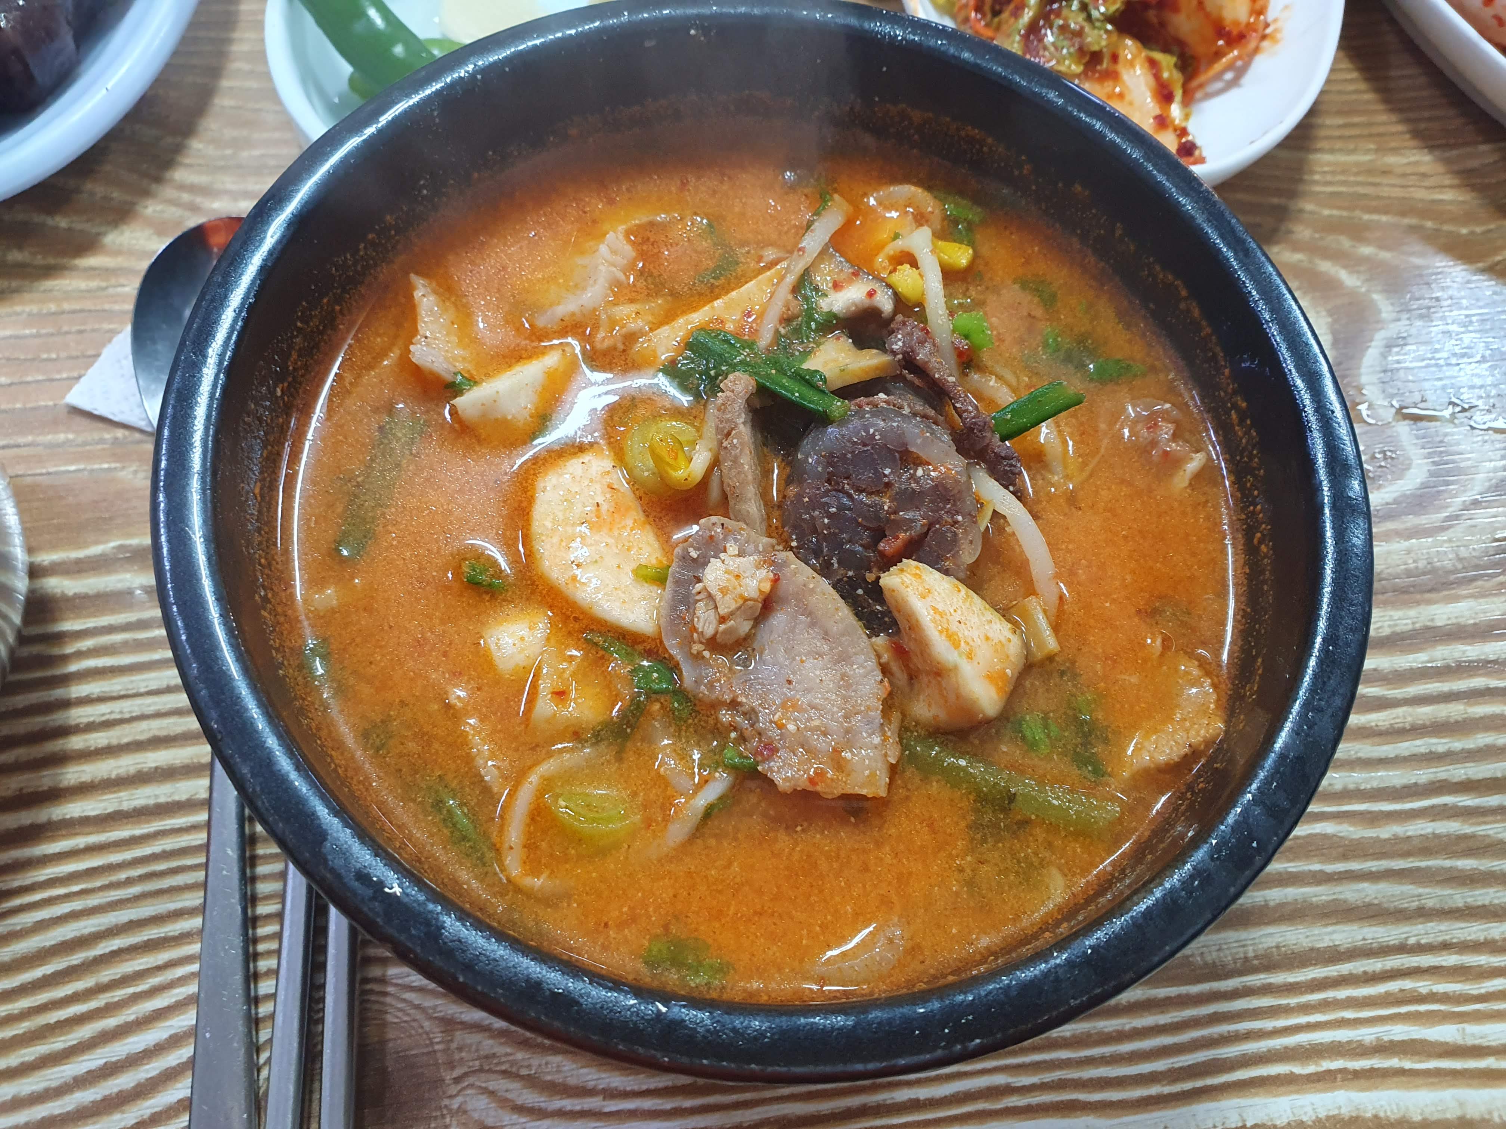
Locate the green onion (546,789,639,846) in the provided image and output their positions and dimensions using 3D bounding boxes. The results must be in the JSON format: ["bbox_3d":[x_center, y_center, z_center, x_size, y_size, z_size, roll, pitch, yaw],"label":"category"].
[{"bbox_3d":[-0.024,0.038,0.169,0.013,0.006,0.009,2,65,-2],"label":"green onion"}]

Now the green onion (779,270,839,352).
[{"bbox_3d":[0.010,-0.045,0.203,0.008,0.005,0.017,13,65,3],"label":"green onion"}]

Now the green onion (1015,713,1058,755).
[{"bbox_3d":[0.044,0.025,0.172,0.005,0.004,0.006,-22,70,-13],"label":"green onion"}]

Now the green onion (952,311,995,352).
[{"bbox_3d":[0.039,-0.041,0.198,0.007,0.005,0.005,29,68,8],"label":"green onion"}]

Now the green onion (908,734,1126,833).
[{"bbox_3d":[0.038,0.033,0.168,0.033,0.005,0.006,18,67,3],"label":"green onion"}]

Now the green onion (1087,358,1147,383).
[{"bbox_3d":[0.066,-0.035,0.206,0.010,0.004,0.004,-4,66,-5],"label":"green onion"}]

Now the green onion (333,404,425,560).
[{"bbox_3d":[-0.060,-0.013,0.181,0.006,0.005,0.026,10,66,0],"label":"green onion"}]

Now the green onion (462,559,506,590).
[{"bbox_3d":[-0.044,0.002,0.183,0.007,0.003,0.004,24,66,8],"label":"green onion"}]

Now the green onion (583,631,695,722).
[{"bbox_3d":[-0.018,0.017,0.177,0.020,0.004,0.007,34,68,12],"label":"green onion"}]

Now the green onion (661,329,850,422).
[{"bbox_3d":[0.001,-0.030,0.187,0.029,0.009,0.011,24,67,6],"label":"green onion"}]

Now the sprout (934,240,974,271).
[{"bbox_3d":[0.038,-0.058,0.214,0.008,0.005,0.005,8,65,1],"label":"sprout"}]

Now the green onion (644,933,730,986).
[{"bbox_3d":[-0.009,0.054,0.156,0.012,0.005,0.005,16,67,3],"label":"green onion"}]

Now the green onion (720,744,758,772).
[{"bbox_3d":[-0.002,0.029,0.165,0.005,0.004,0.004,27,67,7],"label":"green onion"}]

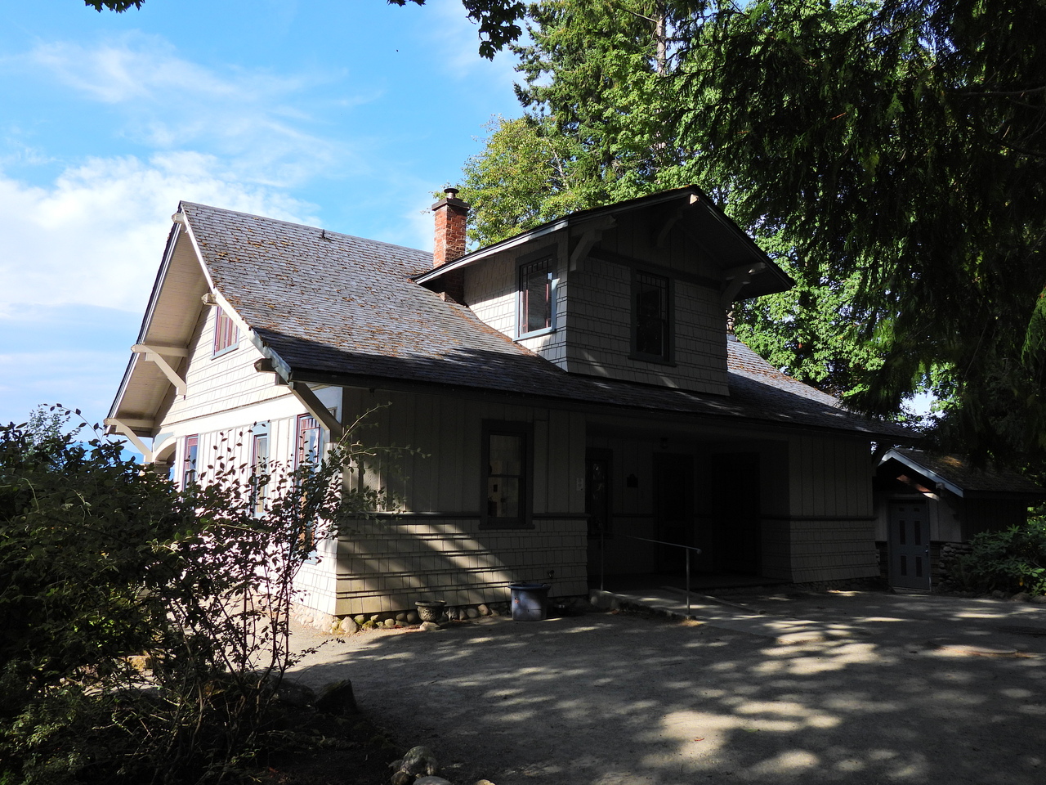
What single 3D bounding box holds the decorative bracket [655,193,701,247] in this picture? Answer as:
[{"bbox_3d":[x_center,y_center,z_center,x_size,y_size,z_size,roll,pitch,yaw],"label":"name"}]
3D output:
[{"bbox_3d":[2.552,-2.862,14.167,0.148,0.704,0.985,6,-9,-36],"label":"decorative bracket"}]

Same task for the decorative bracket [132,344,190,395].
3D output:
[{"bbox_3d":[-7.106,-0.418,16.491,1.074,0.906,0.153,6,-9,-36],"label":"decorative bracket"}]

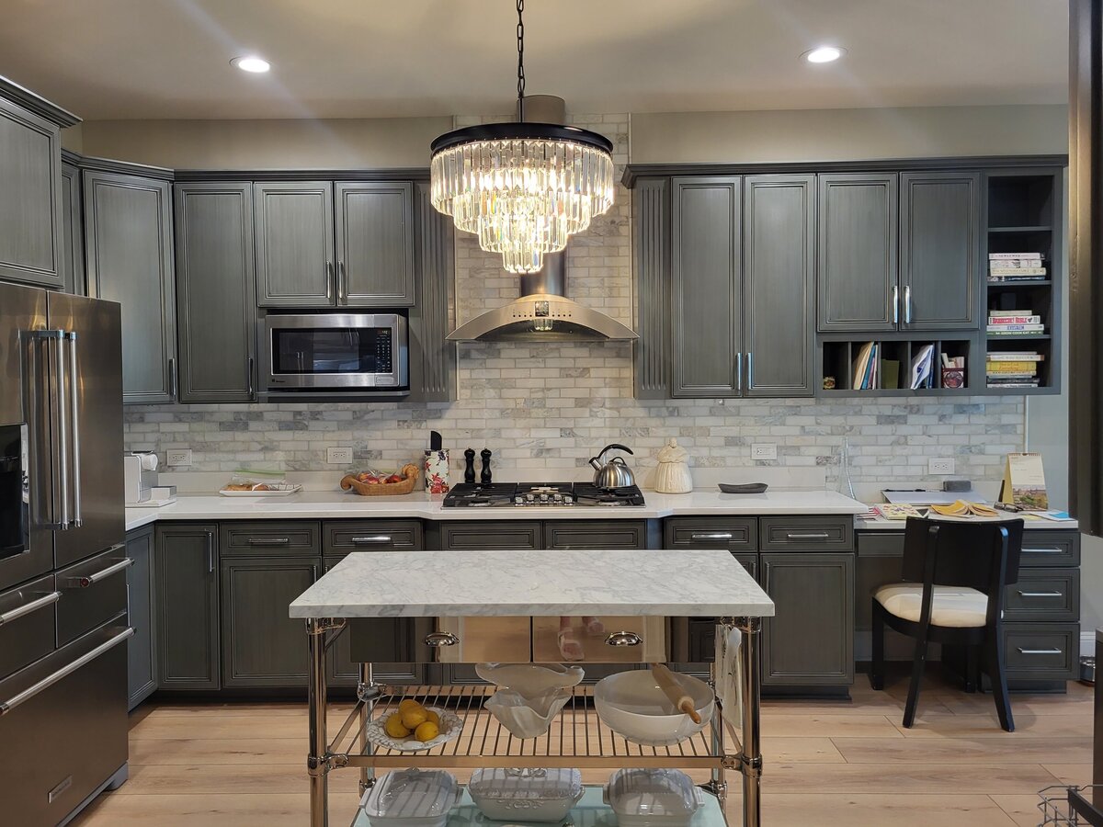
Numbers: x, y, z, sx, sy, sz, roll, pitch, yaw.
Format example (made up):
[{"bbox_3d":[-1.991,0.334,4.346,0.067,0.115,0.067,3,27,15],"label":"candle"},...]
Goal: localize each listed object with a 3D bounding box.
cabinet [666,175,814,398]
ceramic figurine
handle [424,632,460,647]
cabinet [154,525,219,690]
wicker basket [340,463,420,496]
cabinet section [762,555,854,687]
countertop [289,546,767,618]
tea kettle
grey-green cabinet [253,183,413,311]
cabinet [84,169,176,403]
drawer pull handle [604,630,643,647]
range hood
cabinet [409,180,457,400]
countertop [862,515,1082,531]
[{"bbox_3d":[0.907,-0.612,4.098,0.699,1.050,0.330,-1,3,1],"label":"cabinet"},{"bbox_3d":[0.613,0.263,4.137,0.190,0.280,0.180,-1,3,-5],"label":"ceramic figurine"},{"bbox_3d":[-0.303,0.627,2.293,0.097,0.041,0.030,-1,3,1],"label":"handle"},{"bbox_3d":[-1.655,0.870,4.069,0.301,0.764,0.580,-1,3,1],"label":"cabinet"},{"bbox_3d":[-0.868,0.334,4.199,0.396,0.157,0.190,-1,3,1],"label":"wicker basket"},{"bbox_3d":[1.135,0.900,3.962,0.409,0.586,0.610,-1,2,1],"label":"cabinet section"},{"bbox_3d":[-0.046,0.491,2.438,1.250,0.036,0.613,0,3,1],"label":"countertop"},{"bbox_3d":[0.302,0.259,4.112,0.230,0.217,0.210,-1,3,0],"label":"tea kettle"},{"bbox_3d":[-1.033,-0.818,4.130,0.770,0.600,0.330,-1,3,1],"label":"grey-green cabinet"},{"bbox_3d":[-2.053,-0.570,3.941,0.340,1.050,0.414,2,4,44],"label":"cabinet"},{"bbox_3d":[0.190,0.590,2.167,0.096,0.040,0.028,-1,3,1],"label":"drawer pull handle"},{"bbox_3d":[-0.040,-0.575,4.059,0.895,0.435,0.460,-1,3,1],"label":"range hood"},{"bbox_3d":[-0.579,-0.594,4.136,0.193,1.050,0.310,-1,3,1],"label":"cabinet"},{"bbox_3d":[1.893,0.497,4.022,1.002,0.034,0.530,-1,3,1],"label":"countertop"}]

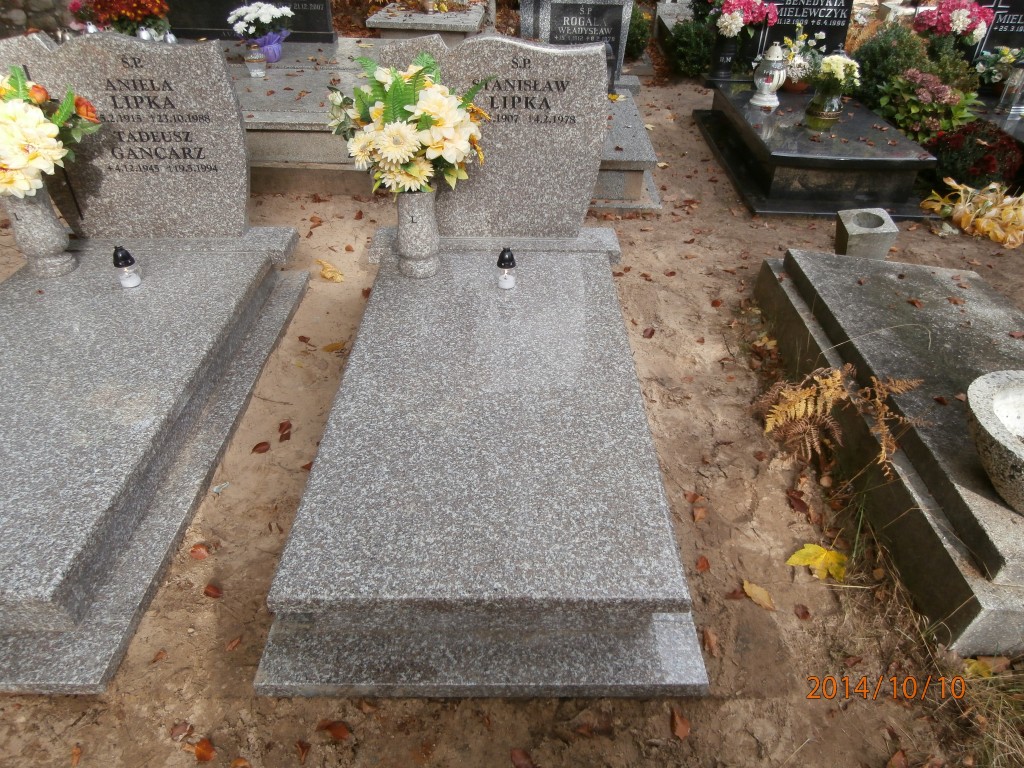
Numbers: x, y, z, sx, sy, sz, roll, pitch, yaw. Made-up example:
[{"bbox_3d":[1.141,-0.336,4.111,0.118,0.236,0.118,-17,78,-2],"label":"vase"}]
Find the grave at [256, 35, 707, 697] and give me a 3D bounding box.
[{"bbox_3d":[-0.065,-0.266,1.965,0.960,0.965,1.830,0,37,0],"label":"grave"}]

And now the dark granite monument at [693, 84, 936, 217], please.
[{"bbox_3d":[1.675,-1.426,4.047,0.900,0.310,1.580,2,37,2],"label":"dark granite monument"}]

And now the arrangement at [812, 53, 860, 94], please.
[{"bbox_3d":[1.597,-1.524,3.488,0.230,0.210,0.220,0,37,0],"label":"arrangement"}]

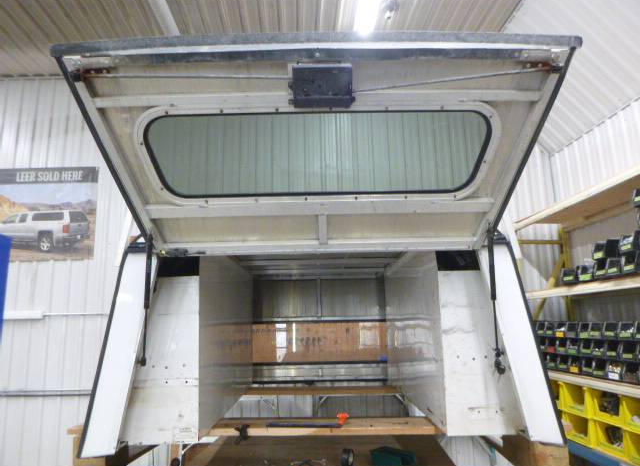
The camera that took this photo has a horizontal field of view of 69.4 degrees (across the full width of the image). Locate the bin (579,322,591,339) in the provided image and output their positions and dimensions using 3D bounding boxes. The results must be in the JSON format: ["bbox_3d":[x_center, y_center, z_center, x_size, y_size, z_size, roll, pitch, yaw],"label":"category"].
[{"bbox_3d":[2.014,0.690,3.284,0.275,0.127,0.137,-1,-11,-3],"label":"bin"}]

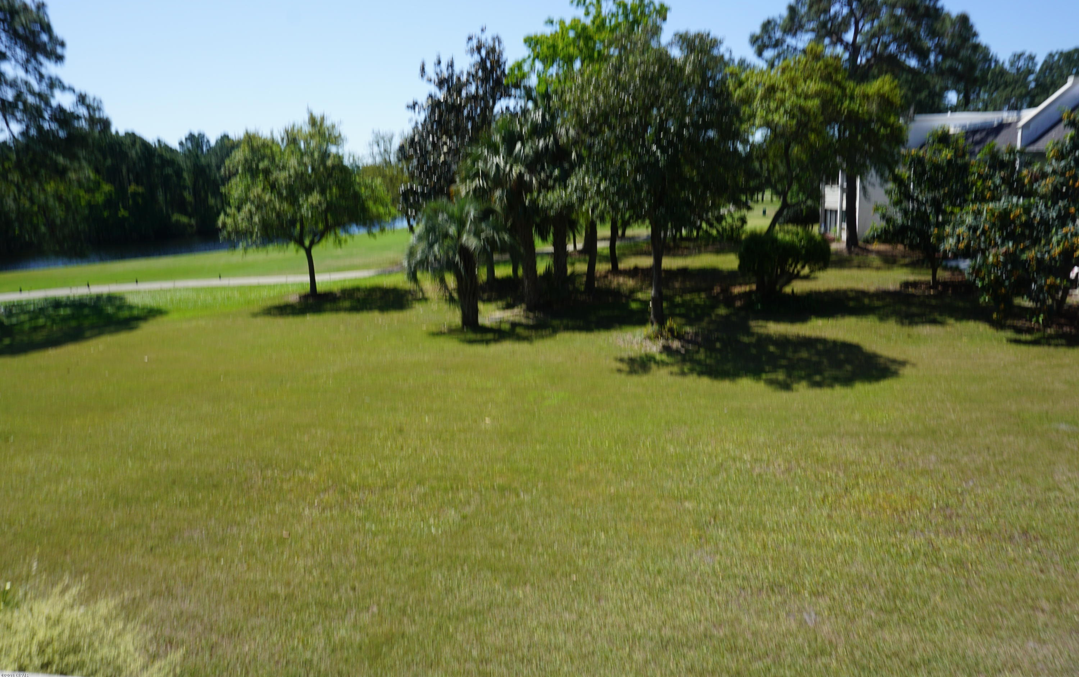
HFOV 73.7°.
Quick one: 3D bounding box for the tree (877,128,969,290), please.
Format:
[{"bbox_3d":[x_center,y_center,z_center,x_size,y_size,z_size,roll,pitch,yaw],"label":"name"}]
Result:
[{"bbox_3d":[13.900,-4.642,25.846,3.740,5.620,3.740,-3,12,0],"label":"tree"}]

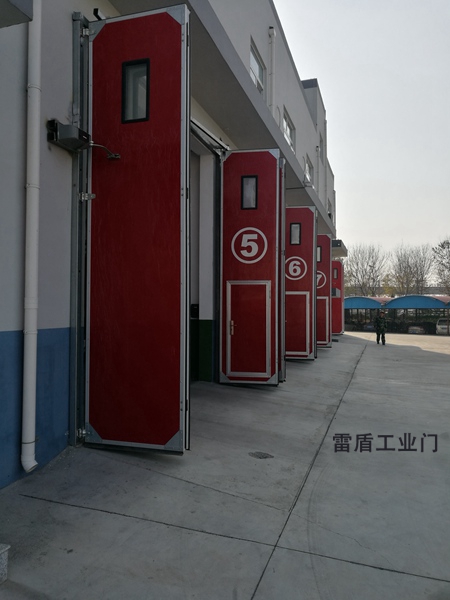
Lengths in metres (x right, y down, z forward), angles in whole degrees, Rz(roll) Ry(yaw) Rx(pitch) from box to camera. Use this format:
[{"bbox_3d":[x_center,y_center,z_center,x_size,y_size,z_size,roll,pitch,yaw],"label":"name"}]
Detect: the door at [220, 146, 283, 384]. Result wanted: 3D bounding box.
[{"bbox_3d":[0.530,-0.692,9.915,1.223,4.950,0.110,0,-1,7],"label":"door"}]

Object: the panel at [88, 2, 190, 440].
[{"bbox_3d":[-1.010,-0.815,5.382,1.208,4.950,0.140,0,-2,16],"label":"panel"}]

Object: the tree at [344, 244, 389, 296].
[{"bbox_3d":[17.274,-1.487,56.866,5.237,10.427,4.975,0,-2,17],"label":"tree"}]

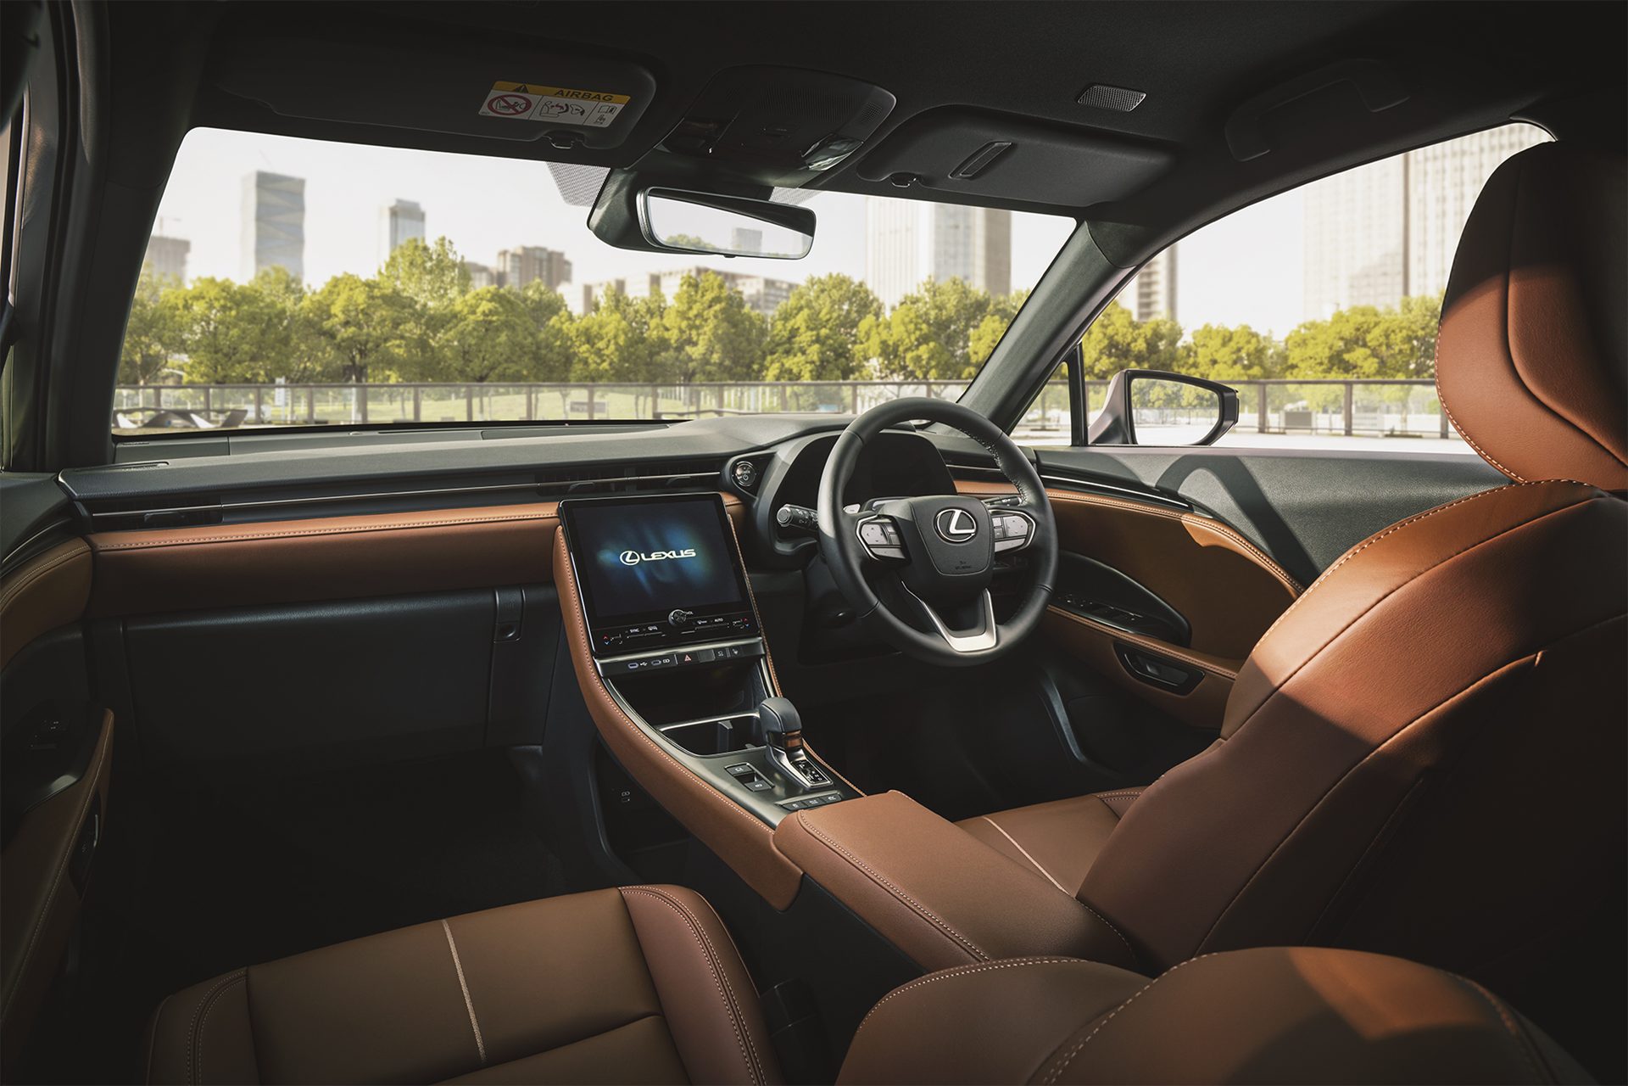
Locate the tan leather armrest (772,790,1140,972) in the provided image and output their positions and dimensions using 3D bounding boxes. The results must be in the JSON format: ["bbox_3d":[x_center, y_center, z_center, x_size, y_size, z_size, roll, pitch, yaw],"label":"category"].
[{"bbox_3d":[0.107,0.280,0.887,0.155,0.065,0.350,-5,8,-27],"label":"tan leather armrest"}]

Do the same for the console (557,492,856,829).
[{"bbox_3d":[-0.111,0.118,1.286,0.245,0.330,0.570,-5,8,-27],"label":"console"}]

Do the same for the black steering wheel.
[{"bbox_3d":[0.166,-0.015,1.476,0.367,0.367,0.100,-4,-12,-26],"label":"black steering wheel"}]

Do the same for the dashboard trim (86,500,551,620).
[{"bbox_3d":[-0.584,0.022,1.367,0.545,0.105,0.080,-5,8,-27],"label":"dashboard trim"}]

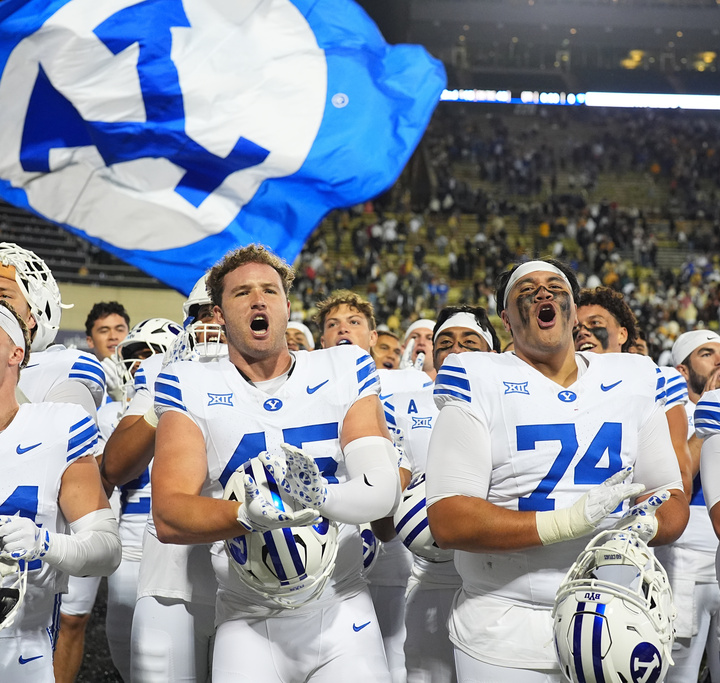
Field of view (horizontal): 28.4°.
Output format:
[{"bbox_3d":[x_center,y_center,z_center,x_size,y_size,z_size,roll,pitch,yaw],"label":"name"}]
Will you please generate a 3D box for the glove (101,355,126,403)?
[{"bbox_3d":[-0.915,0.138,5.300,0.100,0.200,0.080,-21,-7,30],"label":"glove"}]

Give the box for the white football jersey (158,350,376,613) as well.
[{"bbox_3d":[-0.215,0.330,3.350,0.540,0.630,0.330,-3,-1,-7],"label":"white football jersey"}]

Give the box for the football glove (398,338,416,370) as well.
[{"bbox_3d":[0.207,0.080,6.200,0.100,0.180,0.080,17,-4,-36],"label":"football glove"}]

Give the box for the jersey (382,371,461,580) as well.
[{"bbox_3d":[0.274,0.424,4.400,0.560,0.670,0.330,1,-1,3],"label":"jersey"}]

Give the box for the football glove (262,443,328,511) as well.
[{"bbox_3d":[-0.138,0.290,3.060,0.120,0.170,0.090,-26,24,28],"label":"football glove"}]

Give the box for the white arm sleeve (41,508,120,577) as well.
[{"bbox_3d":[-0.630,0.450,3.220,0.130,0.160,0.270,-1,-1,42],"label":"white arm sleeve"}]

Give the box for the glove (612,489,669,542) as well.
[{"bbox_3d":[0.610,0.385,3.100,0.170,0.090,0.110,4,3,-43],"label":"glove"}]

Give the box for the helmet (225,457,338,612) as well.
[{"bbox_3d":[-0.172,0.416,3.080,0.240,0.310,0.260,-14,-14,-4],"label":"helmet"}]

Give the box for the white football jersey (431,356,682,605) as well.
[{"bbox_3d":[0.463,0.330,3.380,0.570,0.610,0.340,0,-1,-9],"label":"white football jersey"}]

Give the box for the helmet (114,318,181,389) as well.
[{"bbox_3d":[-0.762,0.052,5.300,0.310,0.280,0.240,-9,0,-43],"label":"helmet"}]

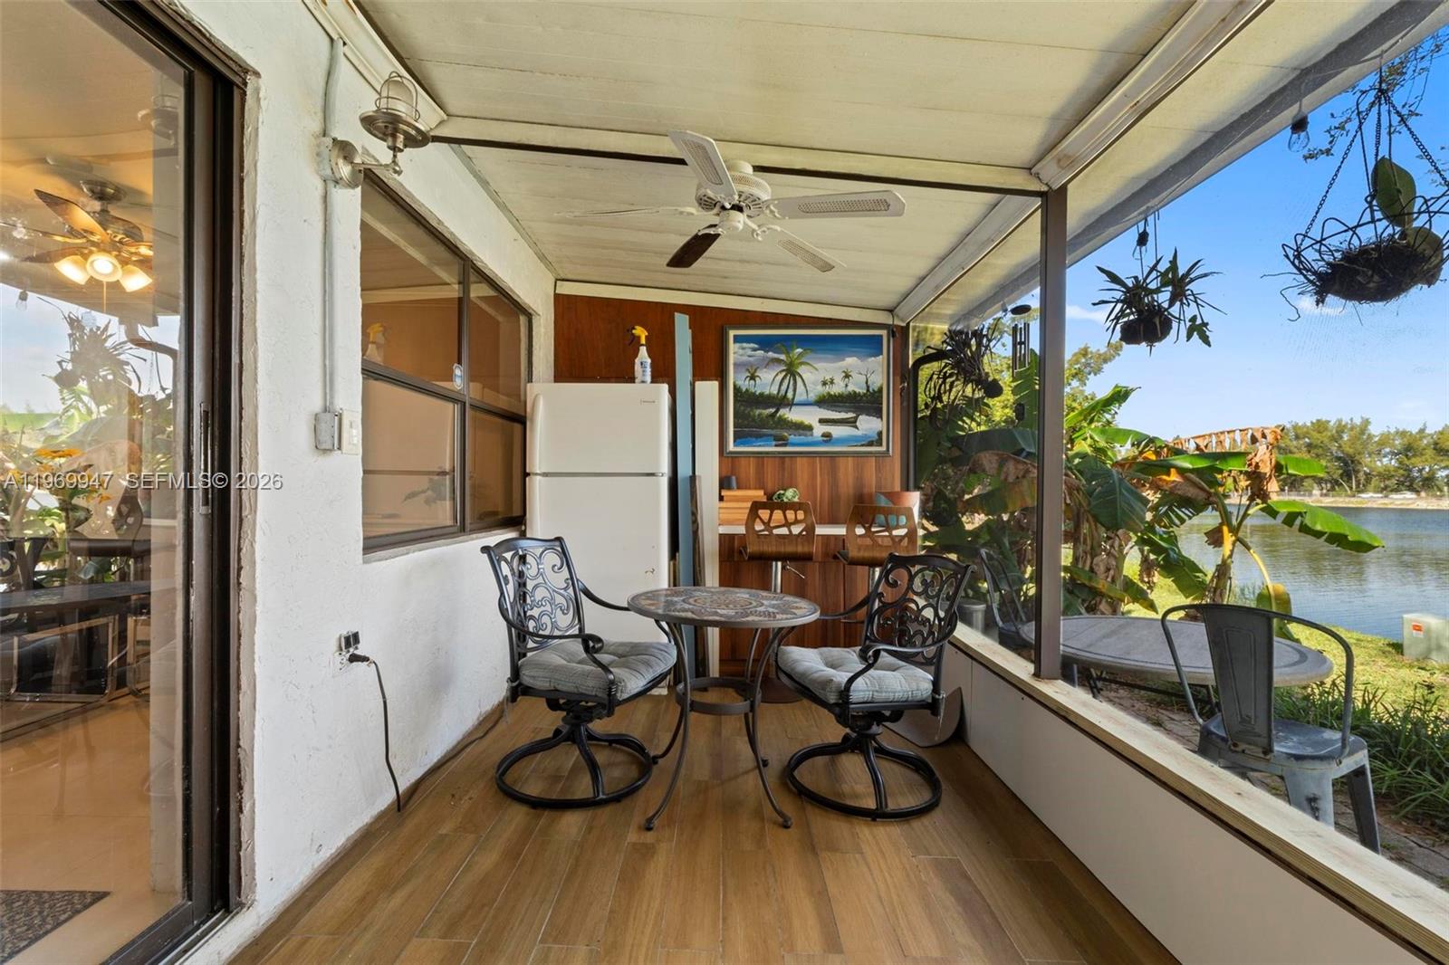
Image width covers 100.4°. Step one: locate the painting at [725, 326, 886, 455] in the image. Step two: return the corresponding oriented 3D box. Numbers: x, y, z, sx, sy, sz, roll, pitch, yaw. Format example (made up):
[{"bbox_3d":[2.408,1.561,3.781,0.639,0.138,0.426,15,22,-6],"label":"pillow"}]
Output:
[{"bbox_3d":[0.546,-0.602,3.966,1.090,0.838,0.040,0,-1,0],"label":"painting"}]

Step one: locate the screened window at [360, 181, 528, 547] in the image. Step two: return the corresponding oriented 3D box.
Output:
[{"bbox_3d":[-1.180,-0.384,2.764,0.080,1.245,1.820,0,-1,0],"label":"screened window"}]

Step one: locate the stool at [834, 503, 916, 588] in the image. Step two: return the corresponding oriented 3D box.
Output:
[{"bbox_3d":[0.820,0.641,3.264,0.390,1.040,0.430,0,-1,0],"label":"stool"}]

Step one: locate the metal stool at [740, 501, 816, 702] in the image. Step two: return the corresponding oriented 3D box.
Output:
[{"bbox_3d":[0.293,0.631,3.334,0.390,1.060,0.430,0,-1,0],"label":"metal stool"}]

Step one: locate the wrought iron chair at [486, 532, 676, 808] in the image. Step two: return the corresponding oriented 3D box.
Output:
[{"bbox_3d":[-0.572,0.693,2.424,0.620,0.920,0.610,0,-1,17],"label":"wrought iron chair"}]

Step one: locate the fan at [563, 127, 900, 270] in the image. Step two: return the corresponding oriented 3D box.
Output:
[{"bbox_3d":[0.040,-1.132,2.451,1.280,0.300,1.280,0,-1,0],"label":"fan"}]

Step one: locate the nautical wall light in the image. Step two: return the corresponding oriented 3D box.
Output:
[{"bbox_3d":[-0.940,-0.974,1.684,0.265,0.330,0.200,0,-1,0],"label":"nautical wall light"}]

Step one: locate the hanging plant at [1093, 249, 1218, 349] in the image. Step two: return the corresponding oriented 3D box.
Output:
[{"bbox_3d":[1.690,-0.718,2.367,0.490,0.390,0.450,0,-1,0],"label":"hanging plant"}]

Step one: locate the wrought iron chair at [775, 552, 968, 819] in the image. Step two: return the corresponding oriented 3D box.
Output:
[{"bbox_3d":[0.550,0.697,2.356,0.620,0.910,0.610,0,-1,-18],"label":"wrought iron chair"}]

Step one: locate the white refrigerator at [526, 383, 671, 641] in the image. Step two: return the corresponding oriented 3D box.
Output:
[{"bbox_3d":[-0.680,0.319,3.597,0.765,1.690,0.730,0,-1,0],"label":"white refrigerator"}]

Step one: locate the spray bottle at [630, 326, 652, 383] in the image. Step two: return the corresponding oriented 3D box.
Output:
[{"bbox_3d":[-0.458,-0.689,3.287,0.130,0.315,0.090,0,-1,0],"label":"spray bottle"}]

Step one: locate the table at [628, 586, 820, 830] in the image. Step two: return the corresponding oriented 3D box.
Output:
[{"bbox_3d":[-0.010,0.794,2.218,0.705,0.715,0.705,0,-1,0],"label":"table"}]

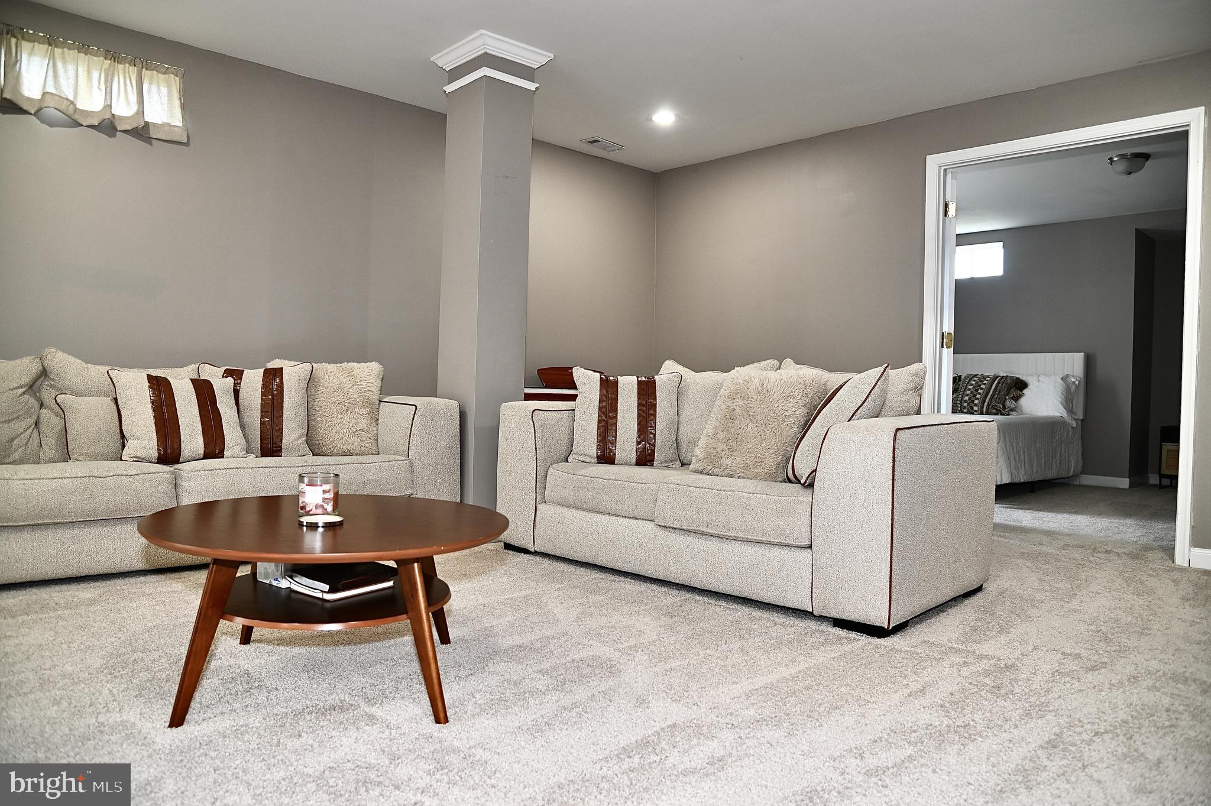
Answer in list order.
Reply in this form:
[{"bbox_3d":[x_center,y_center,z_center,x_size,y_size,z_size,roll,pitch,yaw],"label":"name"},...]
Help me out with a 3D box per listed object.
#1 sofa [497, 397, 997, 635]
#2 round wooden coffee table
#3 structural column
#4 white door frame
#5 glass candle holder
[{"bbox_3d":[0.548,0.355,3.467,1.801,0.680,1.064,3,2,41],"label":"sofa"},{"bbox_3d":[-0.692,0.495,2.043,0.865,0.416,0.865,2,2,0],"label":"round wooden coffee table"},{"bbox_3d":[-0.592,-0.531,4.015,0.435,2.351,0.435,0,2,-43],"label":"structural column"},{"bbox_3d":[2.287,-0.325,4.189,0.140,2.094,1.306,0,2,-43],"label":"white door frame"},{"bbox_3d":[-0.752,0.240,2.119,0.105,0.098,0.105,1,2,-19],"label":"glass candle holder"}]

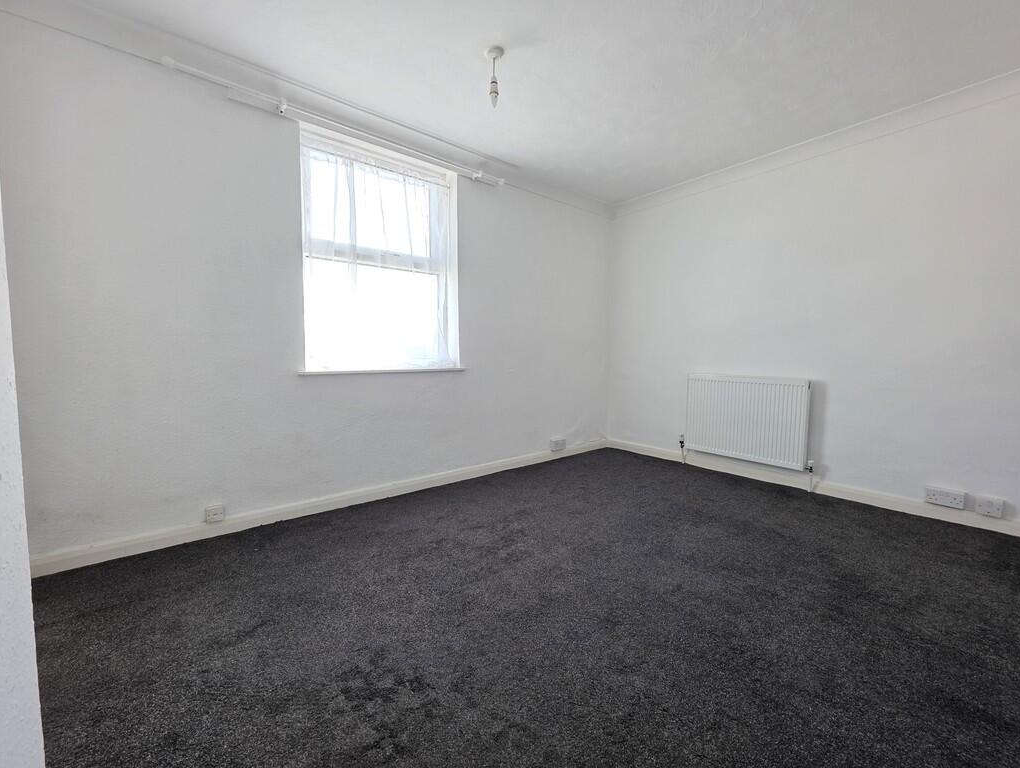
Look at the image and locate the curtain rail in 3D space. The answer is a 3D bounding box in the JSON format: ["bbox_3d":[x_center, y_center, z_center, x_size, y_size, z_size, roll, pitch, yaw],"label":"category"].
[{"bbox_3d":[-0.794,-1.447,2.267,1.861,0.050,0.105,-3,5,-37],"label":"curtain rail"}]

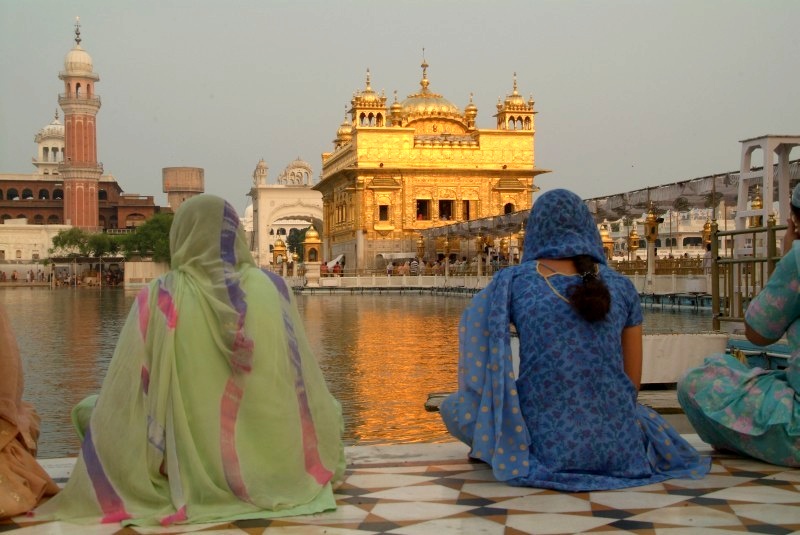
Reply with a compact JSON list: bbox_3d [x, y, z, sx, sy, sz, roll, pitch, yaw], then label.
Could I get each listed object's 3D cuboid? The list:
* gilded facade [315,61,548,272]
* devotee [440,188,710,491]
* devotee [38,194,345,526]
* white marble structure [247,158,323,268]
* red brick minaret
[{"bbox_3d":[1.645,-7.201,79.321,14.400,16.700,17.800,0,0,-11],"label":"gilded facade"},{"bbox_3d":[0.515,0.180,3.150,0.760,0.820,0.680,0,0,-8],"label":"devotee"},{"bbox_3d":[-0.550,0.195,2.860,0.750,0.800,0.760,0,0,-11],"label":"devotee"},{"bbox_3d":[-17.572,-8.684,178.000,15.300,20.200,9.800,0,-1,-12],"label":"white marble structure"},{"bbox_3d":[-54.486,-21.794,178.000,7.300,41.800,7.300,0,0,-11],"label":"red brick minaret"}]

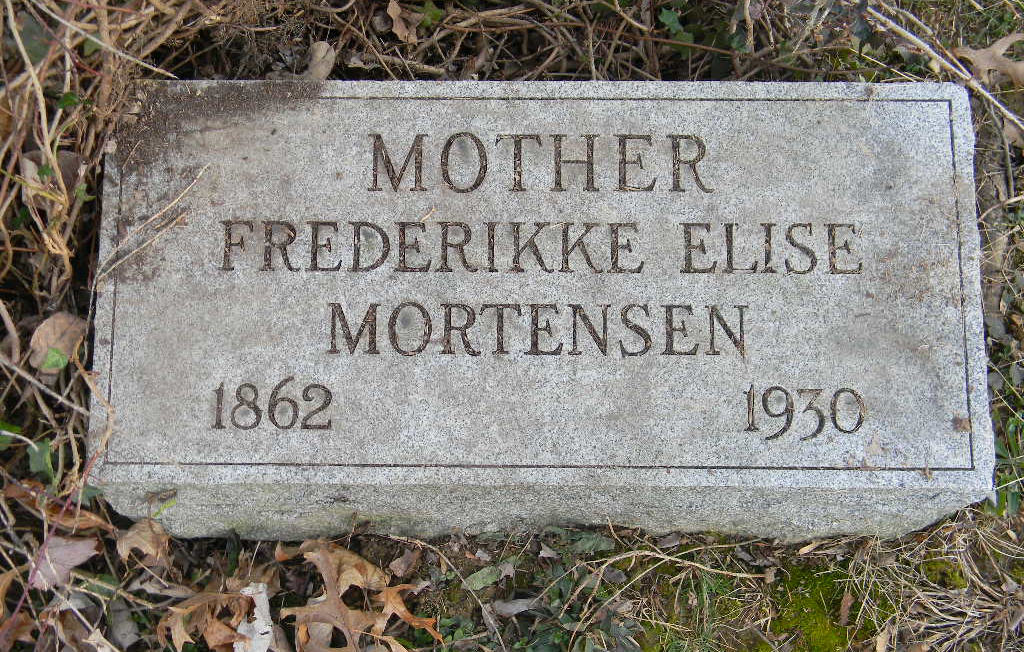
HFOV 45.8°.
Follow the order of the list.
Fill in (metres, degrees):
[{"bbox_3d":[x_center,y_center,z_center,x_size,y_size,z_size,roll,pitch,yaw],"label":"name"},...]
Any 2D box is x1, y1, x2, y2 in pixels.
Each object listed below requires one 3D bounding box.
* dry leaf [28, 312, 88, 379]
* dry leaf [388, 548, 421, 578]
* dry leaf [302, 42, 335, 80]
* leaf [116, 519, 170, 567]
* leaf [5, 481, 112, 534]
[{"bbox_3d":[-0.325,0.013,0.870,0.038,0.014,0.051,40,78,11],"label":"dry leaf"},{"bbox_3d":[-0.078,0.173,0.885,0.027,0.008,0.015,-41,78,-10],"label":"dry leaf"},{"bbox_3d":[-0.145,-0.198,0.915,0.022,0.010,0.037,15,75,5],"label":"dry leaf"},{"bbox_3d":[-0.262,0.154,0.862,0.043,0.020,0.035,0,74,0],"label":"leaf"},{"bbox_3d":[-0.328,0.132,0.875,0.087,0.018,0.018,20,76,6],"label":"leaf"}]

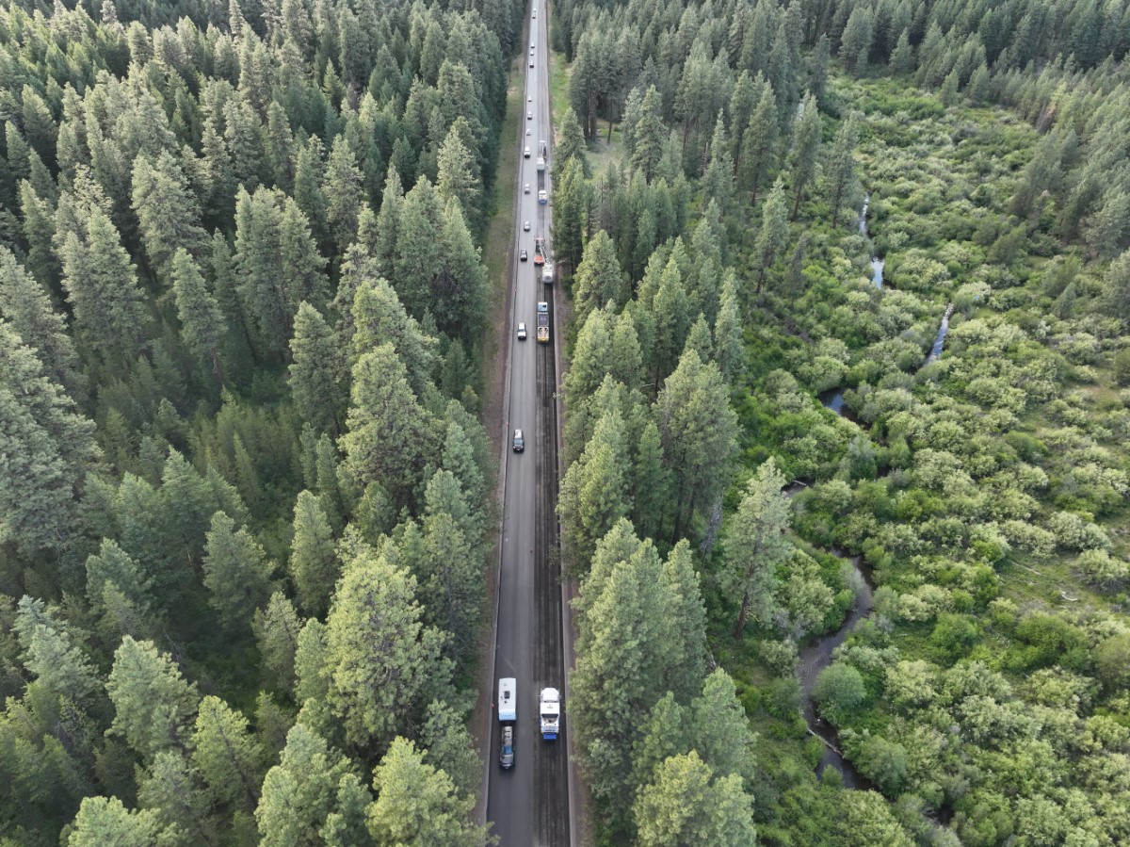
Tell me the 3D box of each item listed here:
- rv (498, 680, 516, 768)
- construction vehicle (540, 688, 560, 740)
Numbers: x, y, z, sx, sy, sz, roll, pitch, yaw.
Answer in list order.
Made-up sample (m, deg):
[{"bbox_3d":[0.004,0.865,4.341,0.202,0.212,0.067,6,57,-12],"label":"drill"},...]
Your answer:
[{"bbox_3d":[-7.679,40.189,105.300,2.350,3.050,12.180,-2,36,-3],"label":"rv"},{"bbox_3d":[-2.041,39.178,106.669,2.600,3.100,7.260,-1,36,-1],"label":"construction vehicle"}]

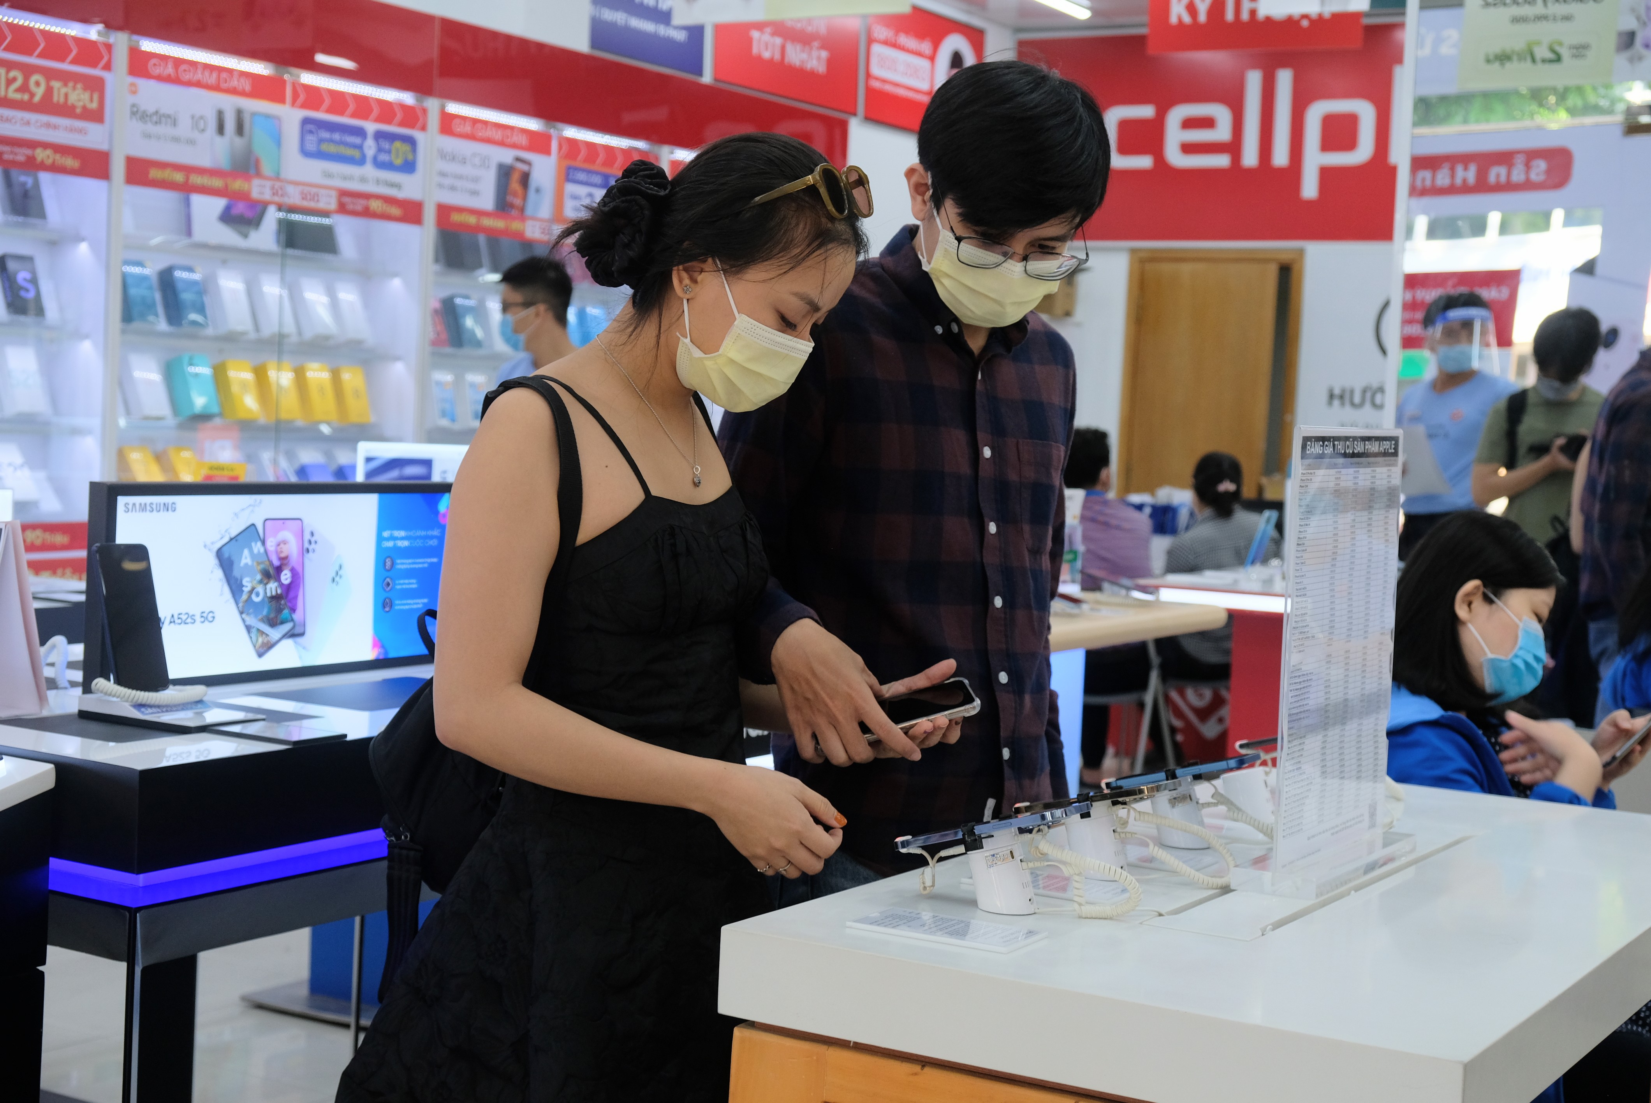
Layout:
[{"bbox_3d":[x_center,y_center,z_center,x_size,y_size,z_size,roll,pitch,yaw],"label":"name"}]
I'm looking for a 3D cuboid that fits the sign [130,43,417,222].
[{"bbox_3d":[-1.479,-1.123,6.173,0.030,0.346,1.070,4,4,34],"label":"sign"}]

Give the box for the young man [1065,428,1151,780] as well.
[{"bbox_3d":[0.939,0.251,7.763,0.460,1.310,0.720,3,3,22],"label":"young man"}]

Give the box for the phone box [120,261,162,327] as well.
[{"bbox_3d":[-1.810,-0.675,5.880,0.060,0.172,0.092,-20,-10,33],"label":"phone box"}]

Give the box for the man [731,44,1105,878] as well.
[{"bbox_3d":[0.066,0.337,2.325,0.500,1.670,0.410,0,4,-41],"label":"man"}]

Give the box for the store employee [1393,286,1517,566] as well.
[{"bbox_3d":[1.767,0.127,6.446,0.500,1.720,0.360,4,4,33],"label":"store employee"}]

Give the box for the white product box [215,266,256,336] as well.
[{"bbox_3d":[-1.617,-0.682,6.162,0.060,0.172,0.092,-20,-10,33],"label":"white product box"}]

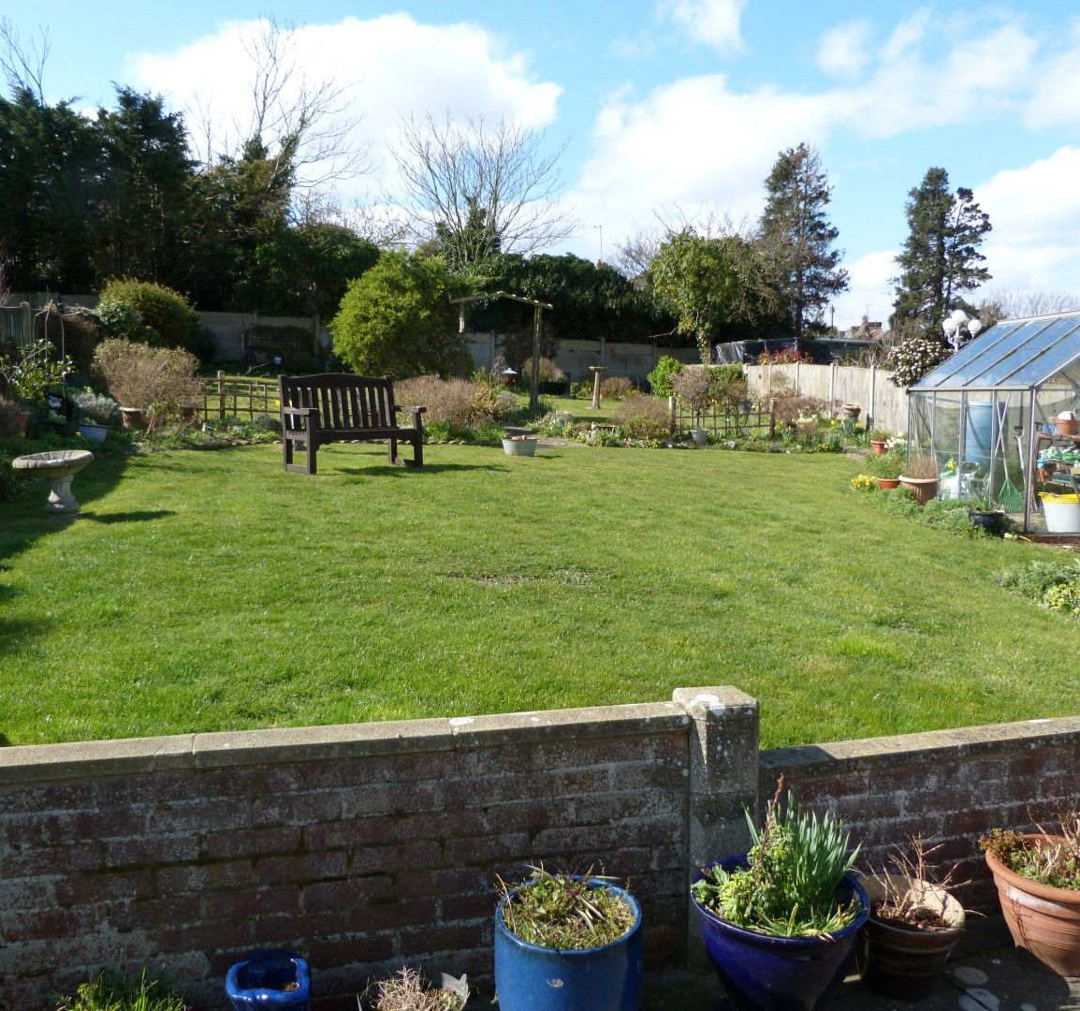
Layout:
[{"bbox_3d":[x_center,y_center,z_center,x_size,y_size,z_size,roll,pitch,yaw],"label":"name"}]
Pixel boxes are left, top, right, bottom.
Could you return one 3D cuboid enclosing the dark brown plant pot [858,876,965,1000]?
[{"bbox_3d":[0.942,1.133,2.524,0.282,0.217,0.282,-1,7,0],"label":"dark brown plant pot"}]

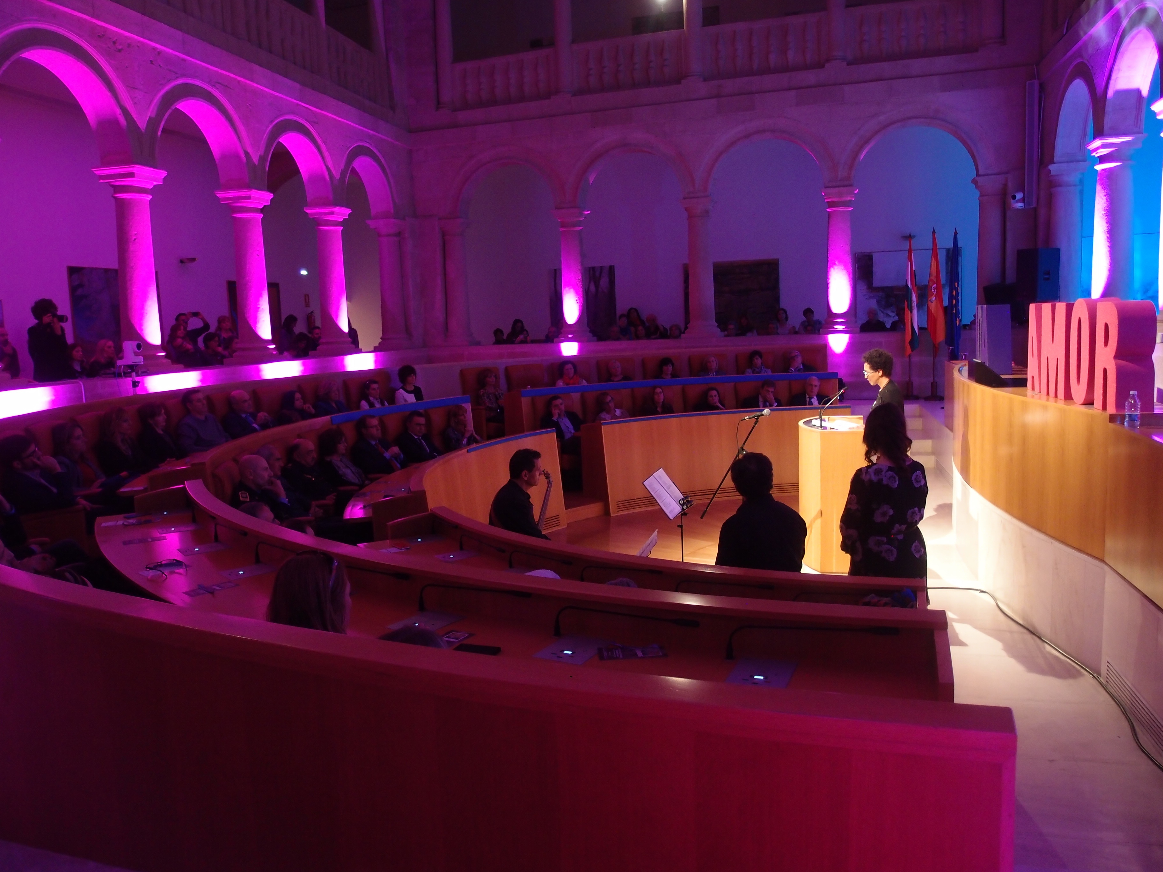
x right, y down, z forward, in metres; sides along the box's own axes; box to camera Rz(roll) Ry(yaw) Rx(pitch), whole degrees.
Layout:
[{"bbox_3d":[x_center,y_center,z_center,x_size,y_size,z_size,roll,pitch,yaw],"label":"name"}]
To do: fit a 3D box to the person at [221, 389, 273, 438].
[{"bbox_3d":[-3.669,0.114,10.617,0.800,1.250,0.580,0,8,21],"label":"person"}]

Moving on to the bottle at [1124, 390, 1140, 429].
[{"bbox_3d":[2.372,-0.110,4.050,0.063,0.168,0.063,0,7,15],"label":"bottle"}]

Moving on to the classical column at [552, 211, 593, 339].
[{"bbox_3d":[-0.142,-2.733,16.046,0.593,2.253,0.593,-2,7,0],"label":"classical column"}]

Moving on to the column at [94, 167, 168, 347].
[{"bbox_3d":[-4.931,-1.864,10.494,0.593,2.193,0.593,0,7,15],"label":"column"}]

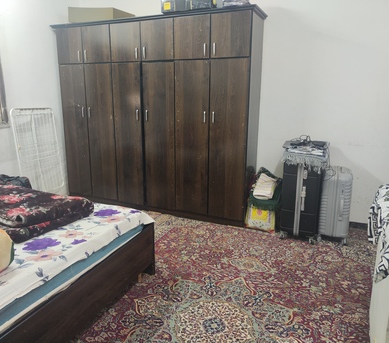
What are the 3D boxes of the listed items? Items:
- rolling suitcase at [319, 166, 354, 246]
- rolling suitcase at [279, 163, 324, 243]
[{"bbox_3d":[1.364,0.302,3.055,0.248,0.662,0.447,7,15,24],"label":"rolling suitcase"},{"bbox_3d":[1.061,0.230,3.103,0.329,0.772,0.493,7,15,24],"label":"rolling suitcase"}]

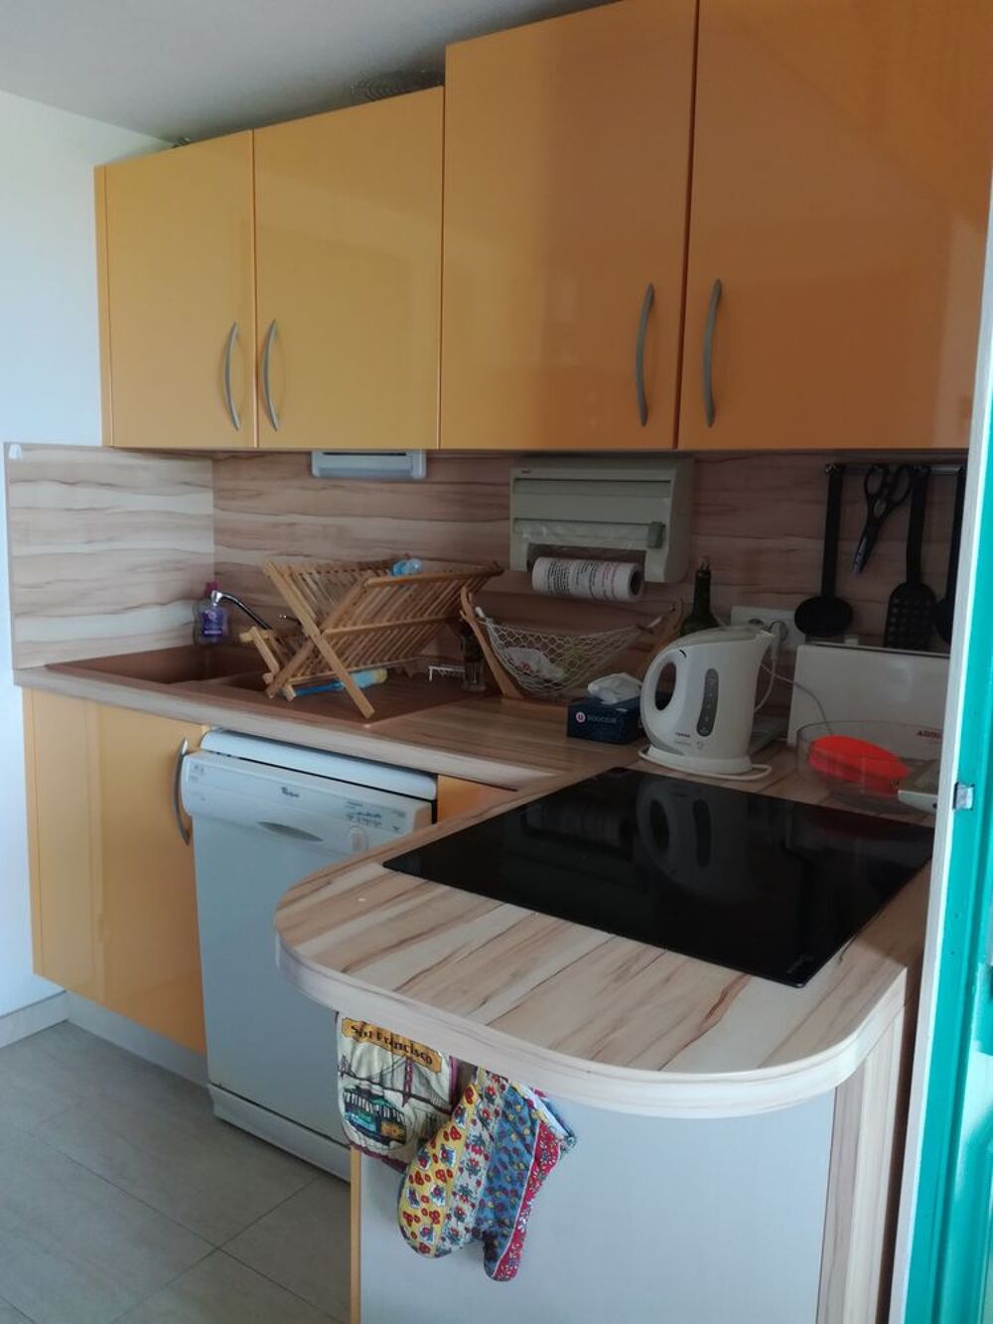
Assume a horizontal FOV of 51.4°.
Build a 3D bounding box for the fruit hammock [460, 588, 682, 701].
[{"bbox_3d":[0.158,-0.029,2.206,0.510,0.245,0.140,7,11,29],"label":"fruit hammock"}]

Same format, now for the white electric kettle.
[{"bbox_3d":[0.354,0.052,1.765,0.230,0.237,0.155,8,11,32],"label":"white electric kettle"}]

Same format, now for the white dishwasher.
[{"bbox_3d":[-0.218,0.573,2.203,0.599,0.860,0.598,8,11,34],"label":"white dishwasher"}]

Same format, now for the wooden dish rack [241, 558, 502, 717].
[{"bbox_3d":[-0.273,-0.076,2.277,0.360,0.286,0.440,8,11,34],"label":"wooden dish rack"}]

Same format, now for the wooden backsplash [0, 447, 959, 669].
[{"bbox_3d":[-0.117,-0.157,2.059,2.010,0.526,0.620,8,11,34],"label":"wooden backsplash"}]

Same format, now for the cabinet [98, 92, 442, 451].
[{"bbox_3d":[-0.431,-0.800,2.330,1.033,0.643,0.355,8,11,34],"label":"cabinet"}]

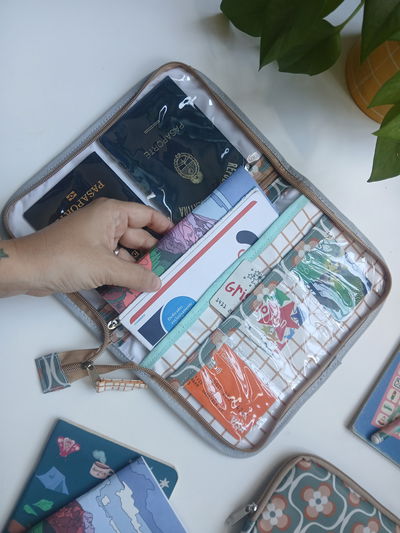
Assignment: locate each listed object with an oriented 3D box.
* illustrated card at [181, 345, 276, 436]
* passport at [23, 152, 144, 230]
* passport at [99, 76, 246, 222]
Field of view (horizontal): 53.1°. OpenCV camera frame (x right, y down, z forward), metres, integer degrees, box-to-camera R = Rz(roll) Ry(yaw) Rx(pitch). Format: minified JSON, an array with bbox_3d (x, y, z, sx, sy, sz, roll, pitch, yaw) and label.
[{"bbox_3d":[0.027,0.118,0.385,0.054,0.001,0.086,-44,96,-7],"label":"illustrated card"},{"bbox_3d":[-0.084,-0.031,0.370,0.088,0.004,0.125,-45,96,-7],"label":"passport"},{"bbox_3d":[-0.019,-0.103,0.382,0.088,0.005,0.125,-44,96,-7],"label":"passport"}]

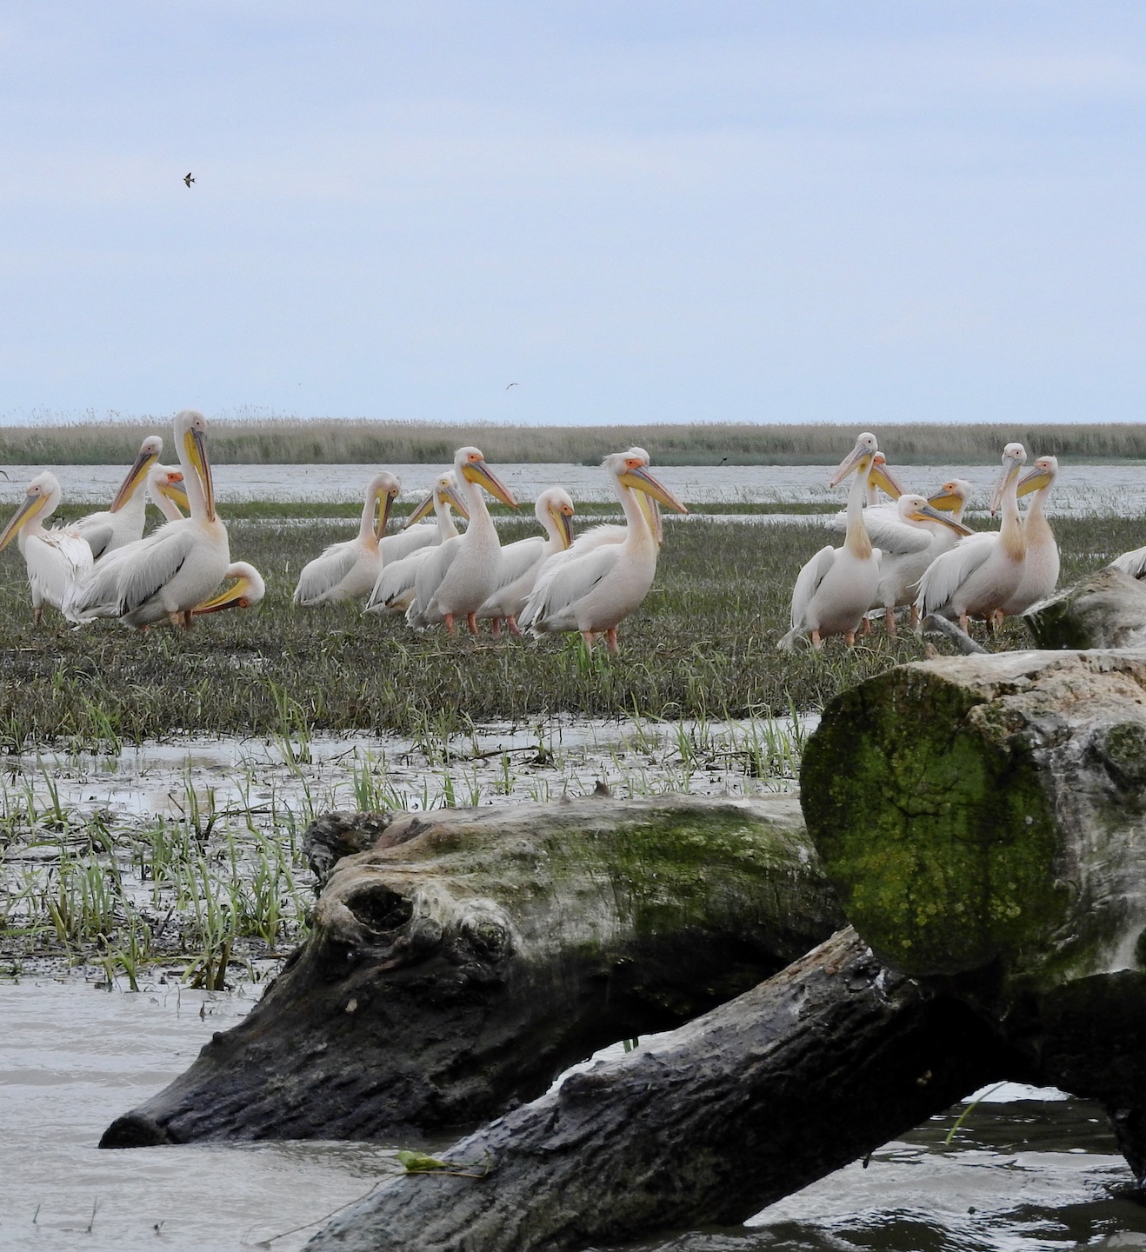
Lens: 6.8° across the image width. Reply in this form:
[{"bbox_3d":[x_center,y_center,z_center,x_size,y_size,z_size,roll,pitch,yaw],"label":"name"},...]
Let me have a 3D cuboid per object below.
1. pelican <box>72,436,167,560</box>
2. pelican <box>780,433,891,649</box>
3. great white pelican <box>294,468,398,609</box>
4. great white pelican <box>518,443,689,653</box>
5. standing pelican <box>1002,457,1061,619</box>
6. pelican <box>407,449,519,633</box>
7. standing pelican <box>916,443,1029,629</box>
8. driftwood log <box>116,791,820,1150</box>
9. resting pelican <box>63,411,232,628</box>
[{"bbox_3d":[-2.735,-0.581,56.500,0.700,1.062,0.380,1,1,28],"label":"pelican"},{"bbox_3d":[1.282,-0.409,47.300,0.420,1.068,0.680,-1,1,-32],"label":"pelican"},{"bbox_3d":[-1.400,-0.523,60.000,0.680,0.860,0.360,1,1,28],"label":"great white pelican"},{"bbox_3d":[0.154,-0.365,47.300,0.760,1.004,0.370,0,1,25],"label":"great white pelican"},{"bbox_3d":[2.460,-0.474,53.500,0.680,0.955,0.380,1,1,45],"label":"standing pelican"},{"bbox_3d":[-0.579,-0.445,51.000,0.660,0.993,0.380,1,1,42],"label":"pelican"},{"bbox_3d":[2.138,-0.463,51.500,0.680,1.017,0.400,1,1,42],"label":"standing pelican"},{"bbox_3d":[-0.119,0.543,15.200,1.280,0.560,0.600,0,1,0],"label":"driftwood log"},{"bbox_3d":[-2.151,-0.528,48.800,0.800,1.115,0.400,0,1,22],"label":"resting pelican"}]

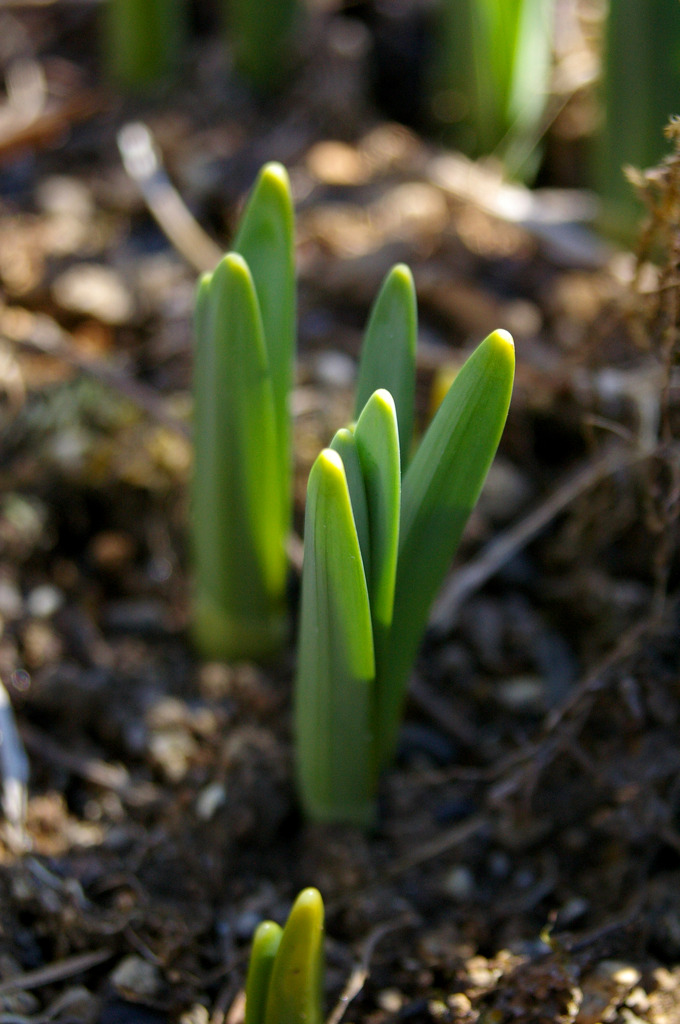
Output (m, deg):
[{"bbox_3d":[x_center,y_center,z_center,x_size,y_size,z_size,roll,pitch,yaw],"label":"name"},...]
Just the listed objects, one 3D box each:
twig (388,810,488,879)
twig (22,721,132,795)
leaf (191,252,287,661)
[{"bbox_3d":[0.018,0.060,0.617,0.025,0.003,0.003,-23,36,-37],"label":"twig"},{"bbox_3d":[-0.050,0.047,0.643,0.030,0.004,0.004,25,37,38],"label":"twig"},{"bbox_3d":[-0.020,-0.010,0.660,0.018,0.087,0.013,0,28,0],"label":"leaf"}]

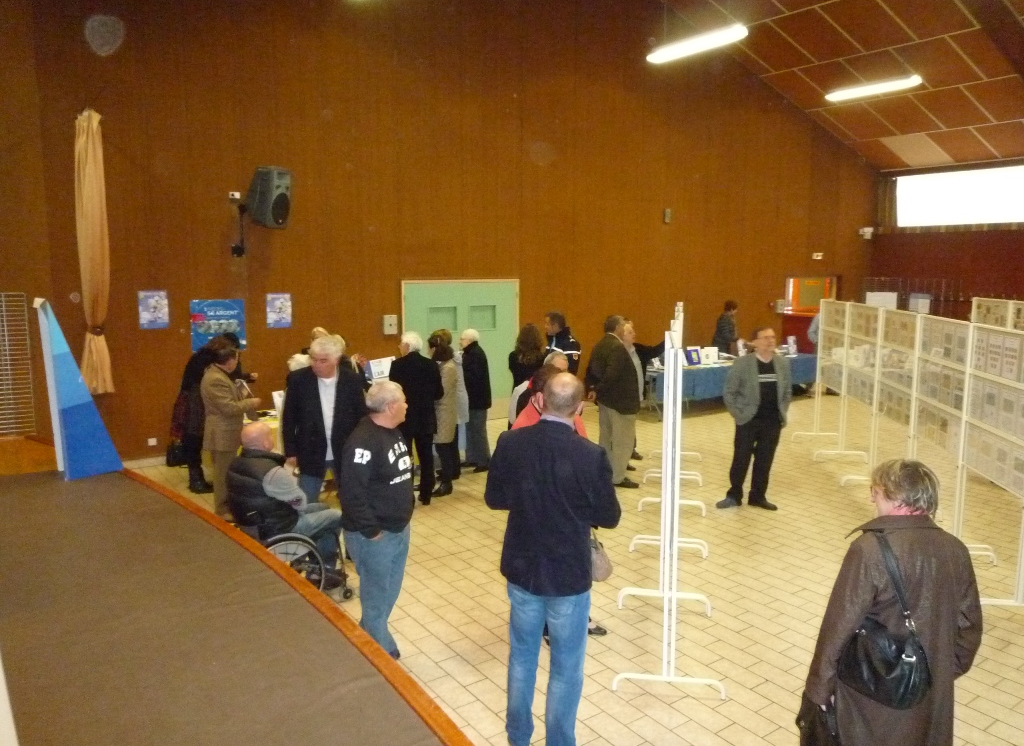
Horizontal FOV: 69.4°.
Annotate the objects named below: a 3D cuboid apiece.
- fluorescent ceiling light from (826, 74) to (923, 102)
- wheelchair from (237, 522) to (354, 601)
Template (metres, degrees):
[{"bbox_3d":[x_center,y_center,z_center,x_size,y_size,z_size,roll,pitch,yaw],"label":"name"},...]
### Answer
[{"bbox_3d":[5.908,-4.636,12.052,0.180,0.120,1.550,-5,9,-35],"label":"fluorescent ceiling light"},{"bbox_3d":[-1.532,1.141,4.887,0.950,0.870,0.630,-7,10,-42],"label":"wheelchair"}]

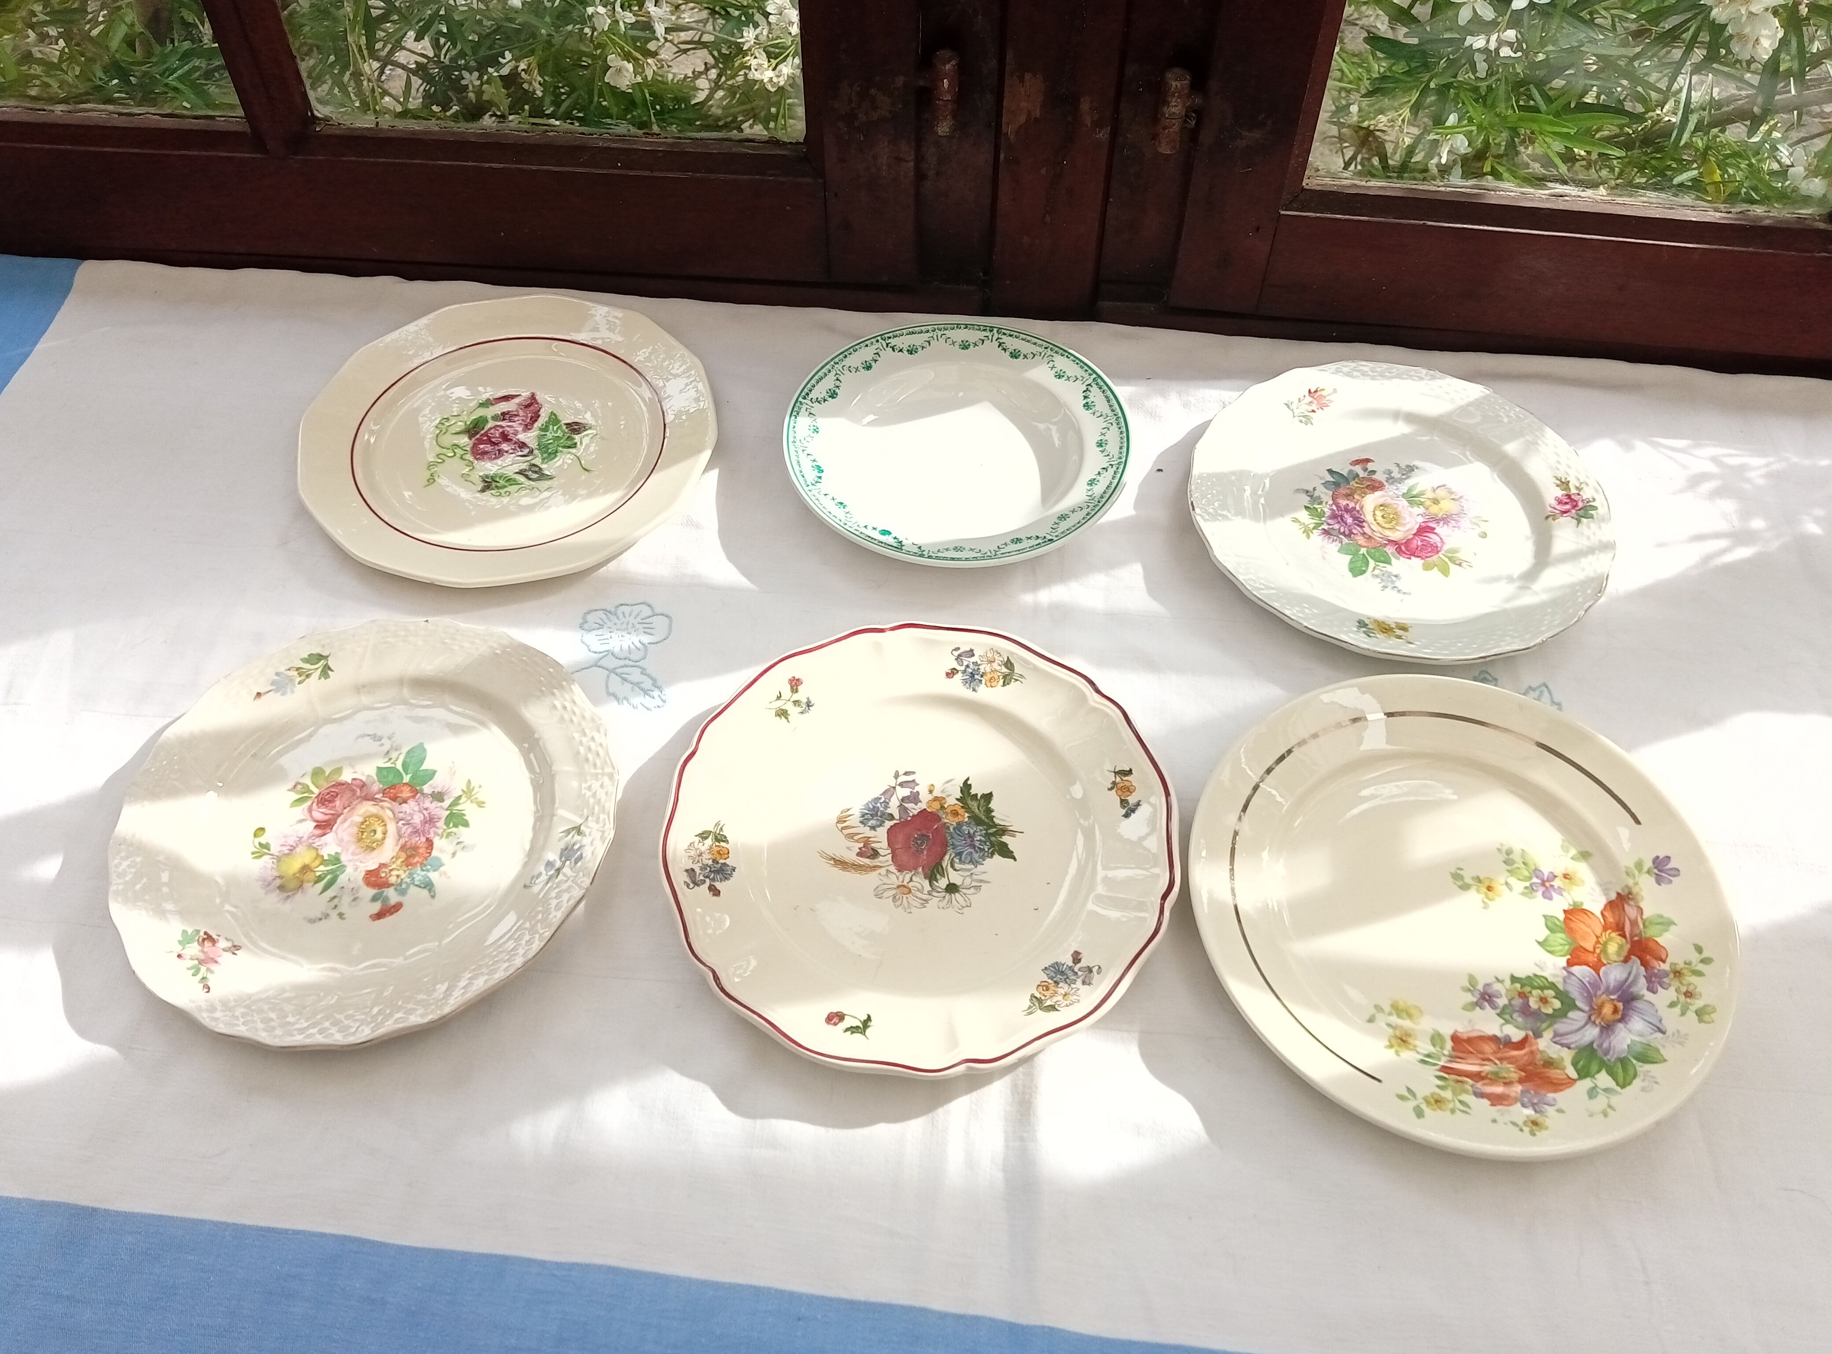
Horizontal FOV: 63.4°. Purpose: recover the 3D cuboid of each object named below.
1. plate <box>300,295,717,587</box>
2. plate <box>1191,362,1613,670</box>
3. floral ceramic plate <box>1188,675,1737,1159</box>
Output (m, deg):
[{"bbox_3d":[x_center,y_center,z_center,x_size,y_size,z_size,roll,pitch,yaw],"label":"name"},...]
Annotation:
[{"bbox_3d":[-0.239,-0.140,0.883,0.246,0.024,0.246,0,53,0],"label":"plate"},{"bbox_3d":[0.273,-0.093,0.847,0.234,0.025,0.234,0,53,0],"label":"plate"},{"bbox_3d":[0.253,0.105,0.696,0.252,0.025,0.252,0,53,0],"label":"floral ceramic plate"}]

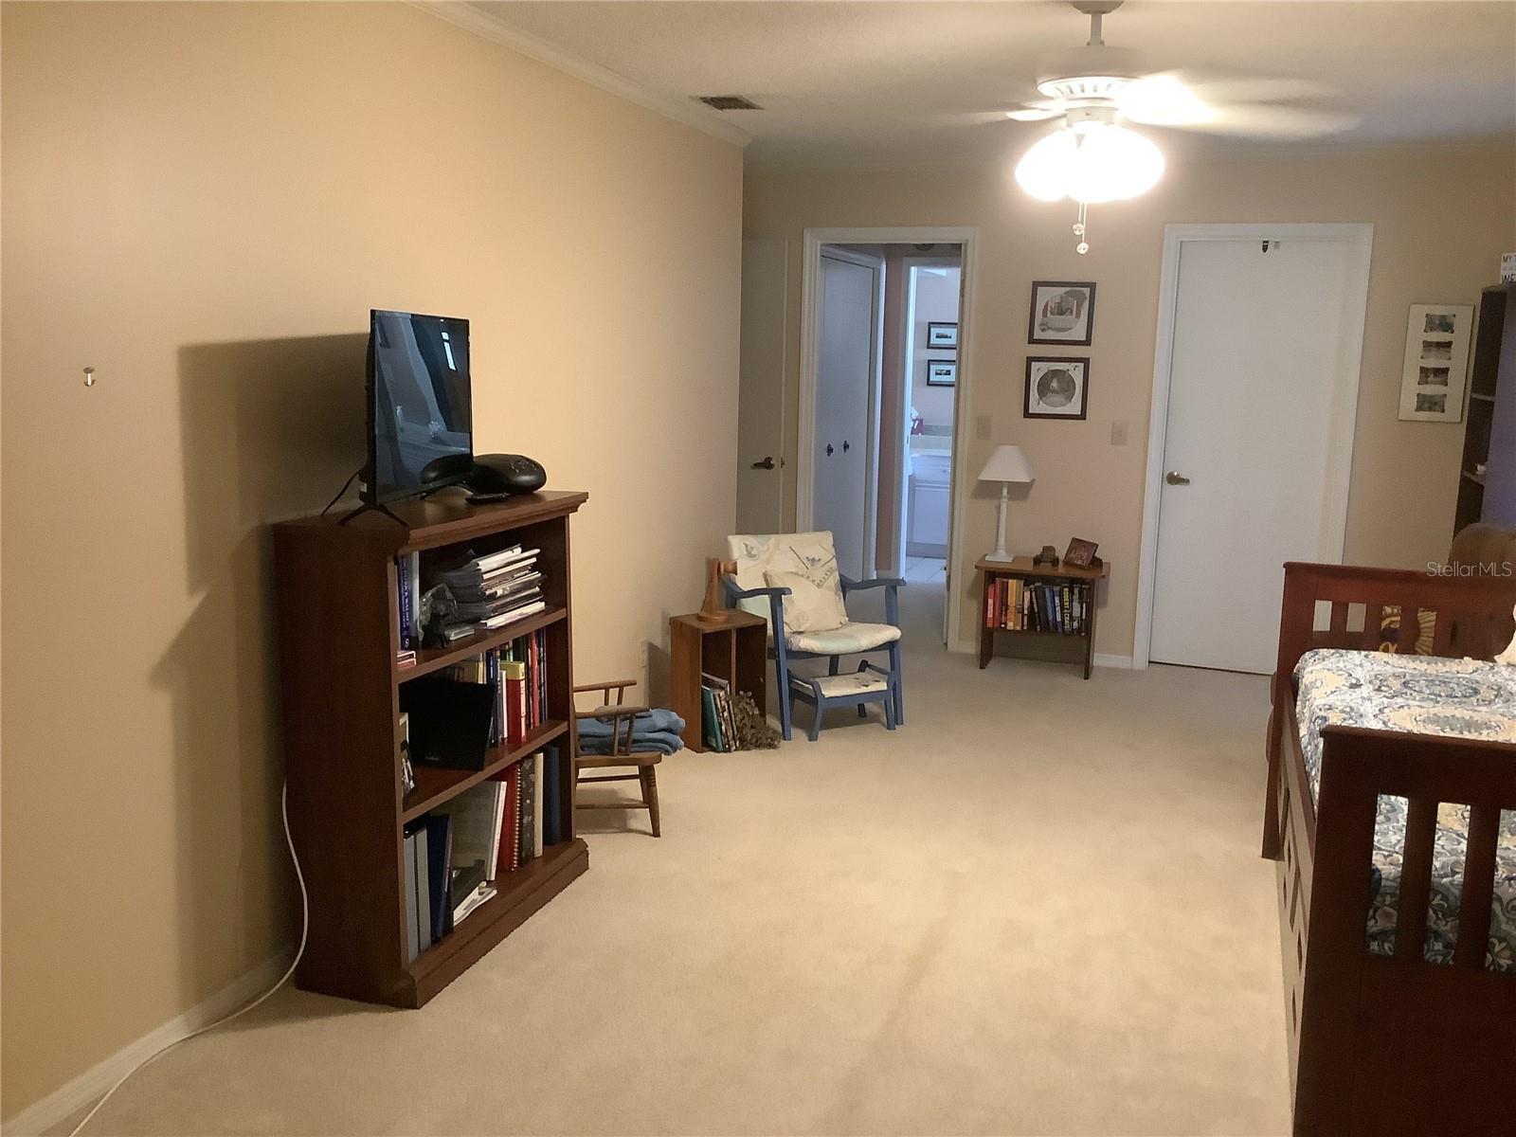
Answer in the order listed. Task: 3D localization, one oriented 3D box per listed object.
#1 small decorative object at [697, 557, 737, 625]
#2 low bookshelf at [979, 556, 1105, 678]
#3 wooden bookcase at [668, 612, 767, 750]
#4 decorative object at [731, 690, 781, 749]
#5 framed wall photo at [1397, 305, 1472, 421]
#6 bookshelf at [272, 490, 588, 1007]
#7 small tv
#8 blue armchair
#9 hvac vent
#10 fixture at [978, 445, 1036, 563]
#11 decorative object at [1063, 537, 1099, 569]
[{"bbox_3d":[-0.153,0.077,5.229,0.138,0.243,0.106,6,10,24],"label":"small decorative object"},{"bbox_3d":[1.400,0.234,6.716,0.605,0.513,0.335,5,10,19],"label":"low bookshelf"},{"bbox_3d":[-0.153,0.438,5.258,0.295,0.487,0.240,-4,11,-32],"label":"wooden bookcase"},{"bbox_3d":[-0.008,0.586,5.263,0.172,0.200,0.155,-4,11,-32],"label":"decorative object"},{"bbox_3d":[3.049,-0.919,6.102,0.263,0.520,0.025,5,10,19],"label":"framed wall photo"},{"bbox_3d":[-0.782,0.388,3.501,0.330,1.103,0.925,4,9,17],"label":"bookshelf"},{"bbox_3d":[-0.844,-0.408,3.337,0.068,0.430,0.730,2,9,5],"label":"small tv"},{"bbox_3d":[0.222,0.251,5.670,0.565,0.745,0.620,-4,10,-29],"label":"blue armchair"},{"bbox_3d":[-0.104,-1.664,4.866,0.175,0.018,0.275,5,10,19],"label":"hvac vent"},{"bbox_3d":[1.224,-0.323,6.735,0.250,0.578,0.245,5,10,19],"label":"fixture"},{"bbox_3d":[1.578,-0.076,6.637,0.085,0.135,0.175,-4,11,-33],"label":"decorative object"}]

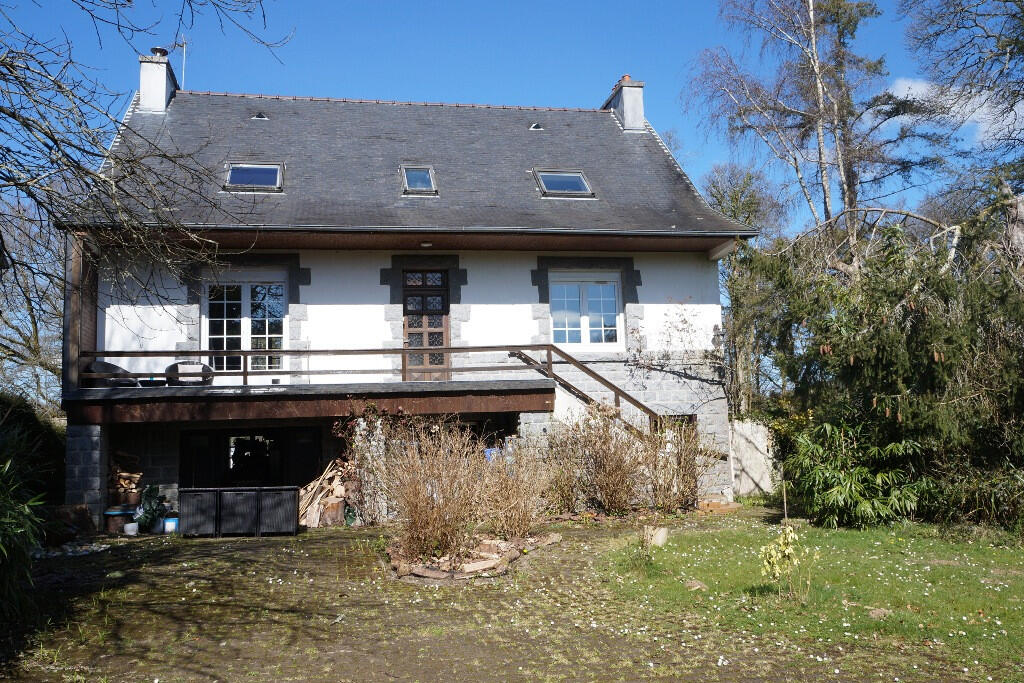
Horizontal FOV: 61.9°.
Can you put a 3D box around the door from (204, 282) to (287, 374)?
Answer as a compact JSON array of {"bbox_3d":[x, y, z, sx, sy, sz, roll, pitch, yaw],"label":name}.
[{"bbox_3d":[-4.974,-0.212,15.920,1.552,1.841,0.118,-1,-7,-11],"label":"door"}]

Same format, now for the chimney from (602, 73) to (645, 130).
[{"bbox_3d":[2.883,-5.928,22.169,0.621,1.576,1.763,-1,-7,-11],"label":"chimney"}]

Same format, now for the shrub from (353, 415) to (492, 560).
[{"bbox_3d":[-1.141,1.704,10.181,1.560,1.658,1.478,-1,-7,-11],"label":"shrub"}]

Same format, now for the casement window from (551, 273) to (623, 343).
[{"bbox_3d":[1.501,-0.644,17.230,1.488,1.519,0.118,-1,-7,-11],"label":"casement window"}]

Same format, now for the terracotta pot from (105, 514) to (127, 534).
[{"bbox_3d":[-6.725,3.068,14.508,0.366,0.345,0.366,-1,-7,-11],"label":"terracotta pot"}]

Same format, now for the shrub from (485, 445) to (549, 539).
[{"bbox_3d":[0.064,2.046,11.686,0.875,1.262,0.936,-2,-7,0],"label":"shrub"}]

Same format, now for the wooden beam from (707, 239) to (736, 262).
[{"bbox_3d":[4.279,-1.898,17.161,0.236,0.276,1.133,-1,-7,-11],"label":"wooden beam"}]

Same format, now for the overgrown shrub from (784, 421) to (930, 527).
[{"bbox_3d":[5.086,1.932,12.674,1.980,1.446,1.478,-1,-7,-11],"label":"overgrown shrub"}]

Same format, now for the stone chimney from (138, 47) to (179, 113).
[{"bbox_3d":[-8.219,-5.839,19.999,0.611,1.675,1.714,-1,-7,-11],"label":"stone chimney"}]

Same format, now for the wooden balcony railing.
[{"bbox_3d":[-2.211,0.907,15.075,10.133,1.623,0.197,-1,-7,-11],"label":"wooden balcony railing"}]

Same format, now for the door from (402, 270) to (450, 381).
[{"bbox_3d":[-1.660,-0.275,16.571,0.864,2.242,0.118,-1,-7,-11],"label":"door"}]

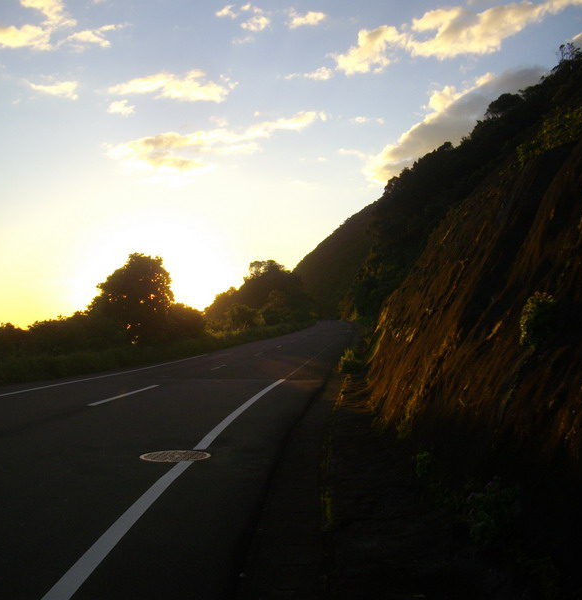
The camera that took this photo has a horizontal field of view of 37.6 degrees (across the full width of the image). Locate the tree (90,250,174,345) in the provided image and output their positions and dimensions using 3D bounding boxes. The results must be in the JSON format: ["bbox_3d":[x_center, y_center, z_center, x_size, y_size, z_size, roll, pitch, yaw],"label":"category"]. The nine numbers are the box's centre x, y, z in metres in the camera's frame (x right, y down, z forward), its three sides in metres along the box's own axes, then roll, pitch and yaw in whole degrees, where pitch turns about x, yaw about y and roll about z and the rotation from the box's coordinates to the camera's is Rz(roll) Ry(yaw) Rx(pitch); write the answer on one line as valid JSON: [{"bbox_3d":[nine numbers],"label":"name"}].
[{"bbox_3d":[-7.883,0.000,42.000,4.200,4.700,4.100,0,-3,-11],"label":"tree"}]

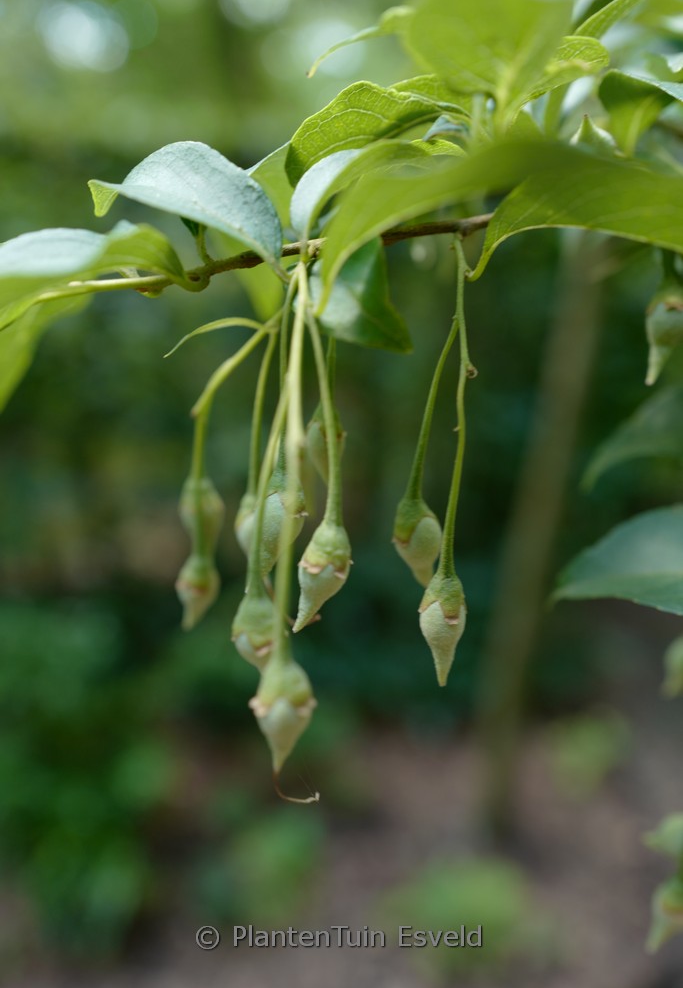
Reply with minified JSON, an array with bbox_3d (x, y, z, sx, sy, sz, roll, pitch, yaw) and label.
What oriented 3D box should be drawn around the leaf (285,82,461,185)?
[{"bbox_3d":[0.010,-0.119,0.262,0.059,0.034,0.034,1,4,-11],"label":"leaf"}]

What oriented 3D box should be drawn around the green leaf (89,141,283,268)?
[{"bbox_3d":[-0.049,-0.091,0.250,0.060,0.041,0.036,1,4,-11],"label":"green leaf"}]

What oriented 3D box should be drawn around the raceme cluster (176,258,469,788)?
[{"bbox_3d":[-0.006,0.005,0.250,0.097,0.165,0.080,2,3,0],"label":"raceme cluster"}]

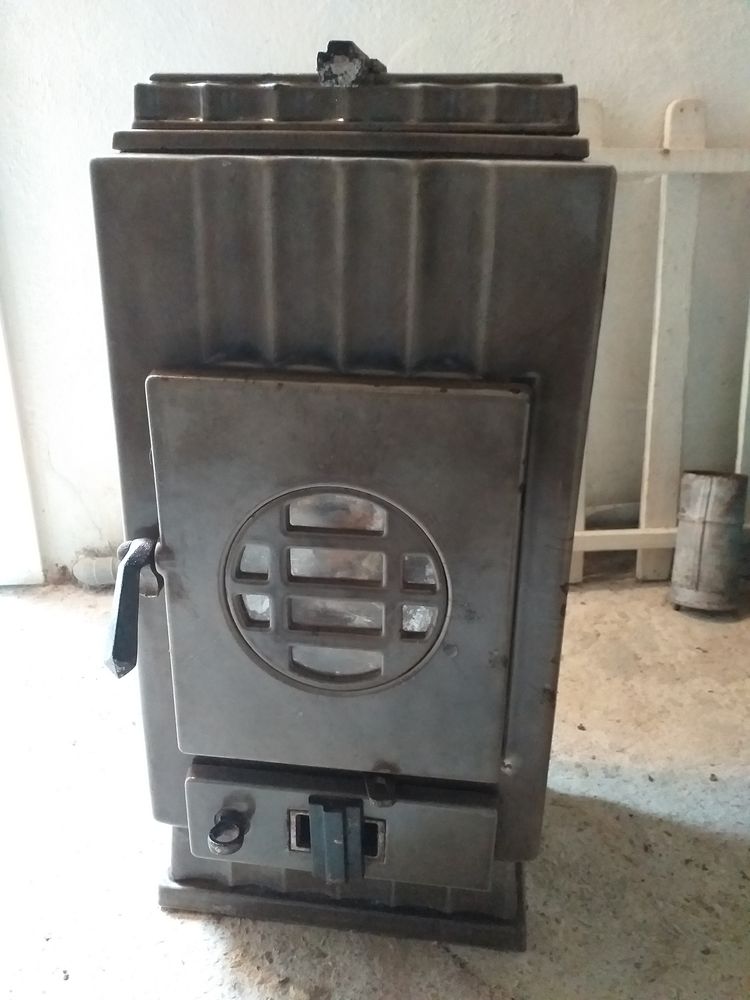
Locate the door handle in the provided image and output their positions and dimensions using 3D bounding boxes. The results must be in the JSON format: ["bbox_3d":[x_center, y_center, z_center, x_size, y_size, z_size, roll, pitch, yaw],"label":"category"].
[{"bbox_3d":[-0.245,0.105,0.791,0.055,0.151,0.056,3,19,7],"label":"door handle"}]

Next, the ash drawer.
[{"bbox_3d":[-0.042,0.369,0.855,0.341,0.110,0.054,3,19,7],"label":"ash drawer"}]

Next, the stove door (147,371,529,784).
[{"bbox_3d":[-0.038,0.086,0.776,0.347,0.413,0.029,3,19,7],"label":"stove door"}]

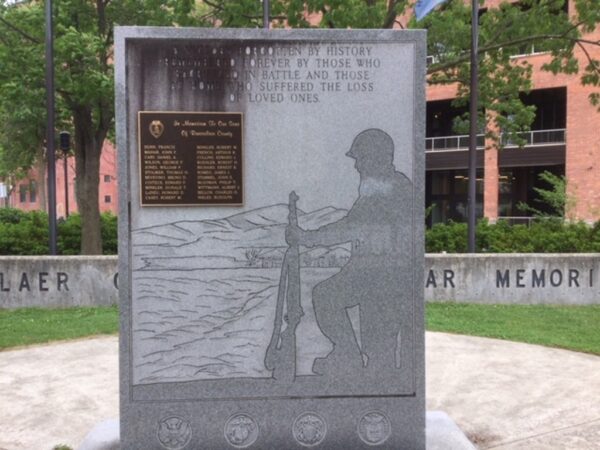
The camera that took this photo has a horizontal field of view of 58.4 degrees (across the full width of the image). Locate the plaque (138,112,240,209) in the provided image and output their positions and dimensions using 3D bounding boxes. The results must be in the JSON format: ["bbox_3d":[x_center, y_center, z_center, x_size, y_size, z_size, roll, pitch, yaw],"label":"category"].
[{"bbox_3d":[-0.576,-0.348,2.855,0.545,0.498,0.025,0,2,-3],"label":"plaque"}]

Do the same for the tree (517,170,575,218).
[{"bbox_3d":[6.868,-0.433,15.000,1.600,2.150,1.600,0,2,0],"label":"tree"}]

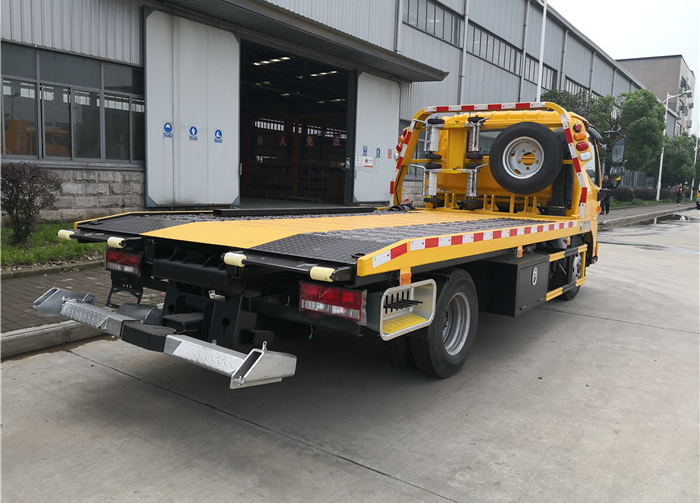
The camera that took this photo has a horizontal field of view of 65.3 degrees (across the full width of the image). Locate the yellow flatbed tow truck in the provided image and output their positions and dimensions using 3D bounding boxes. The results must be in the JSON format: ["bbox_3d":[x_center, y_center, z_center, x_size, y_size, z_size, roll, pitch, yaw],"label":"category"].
[{"bbox_3d":[0.742,-0.435,5.208,2.364,2.236,6.452,7,8,35],"label":"yellow flatbed tow truck"}]

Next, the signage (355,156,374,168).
[{"bbox_3d":[0.546,-3.303,20.205,0.020,0.380,1.220,7,8,36],"label":"signage"}]

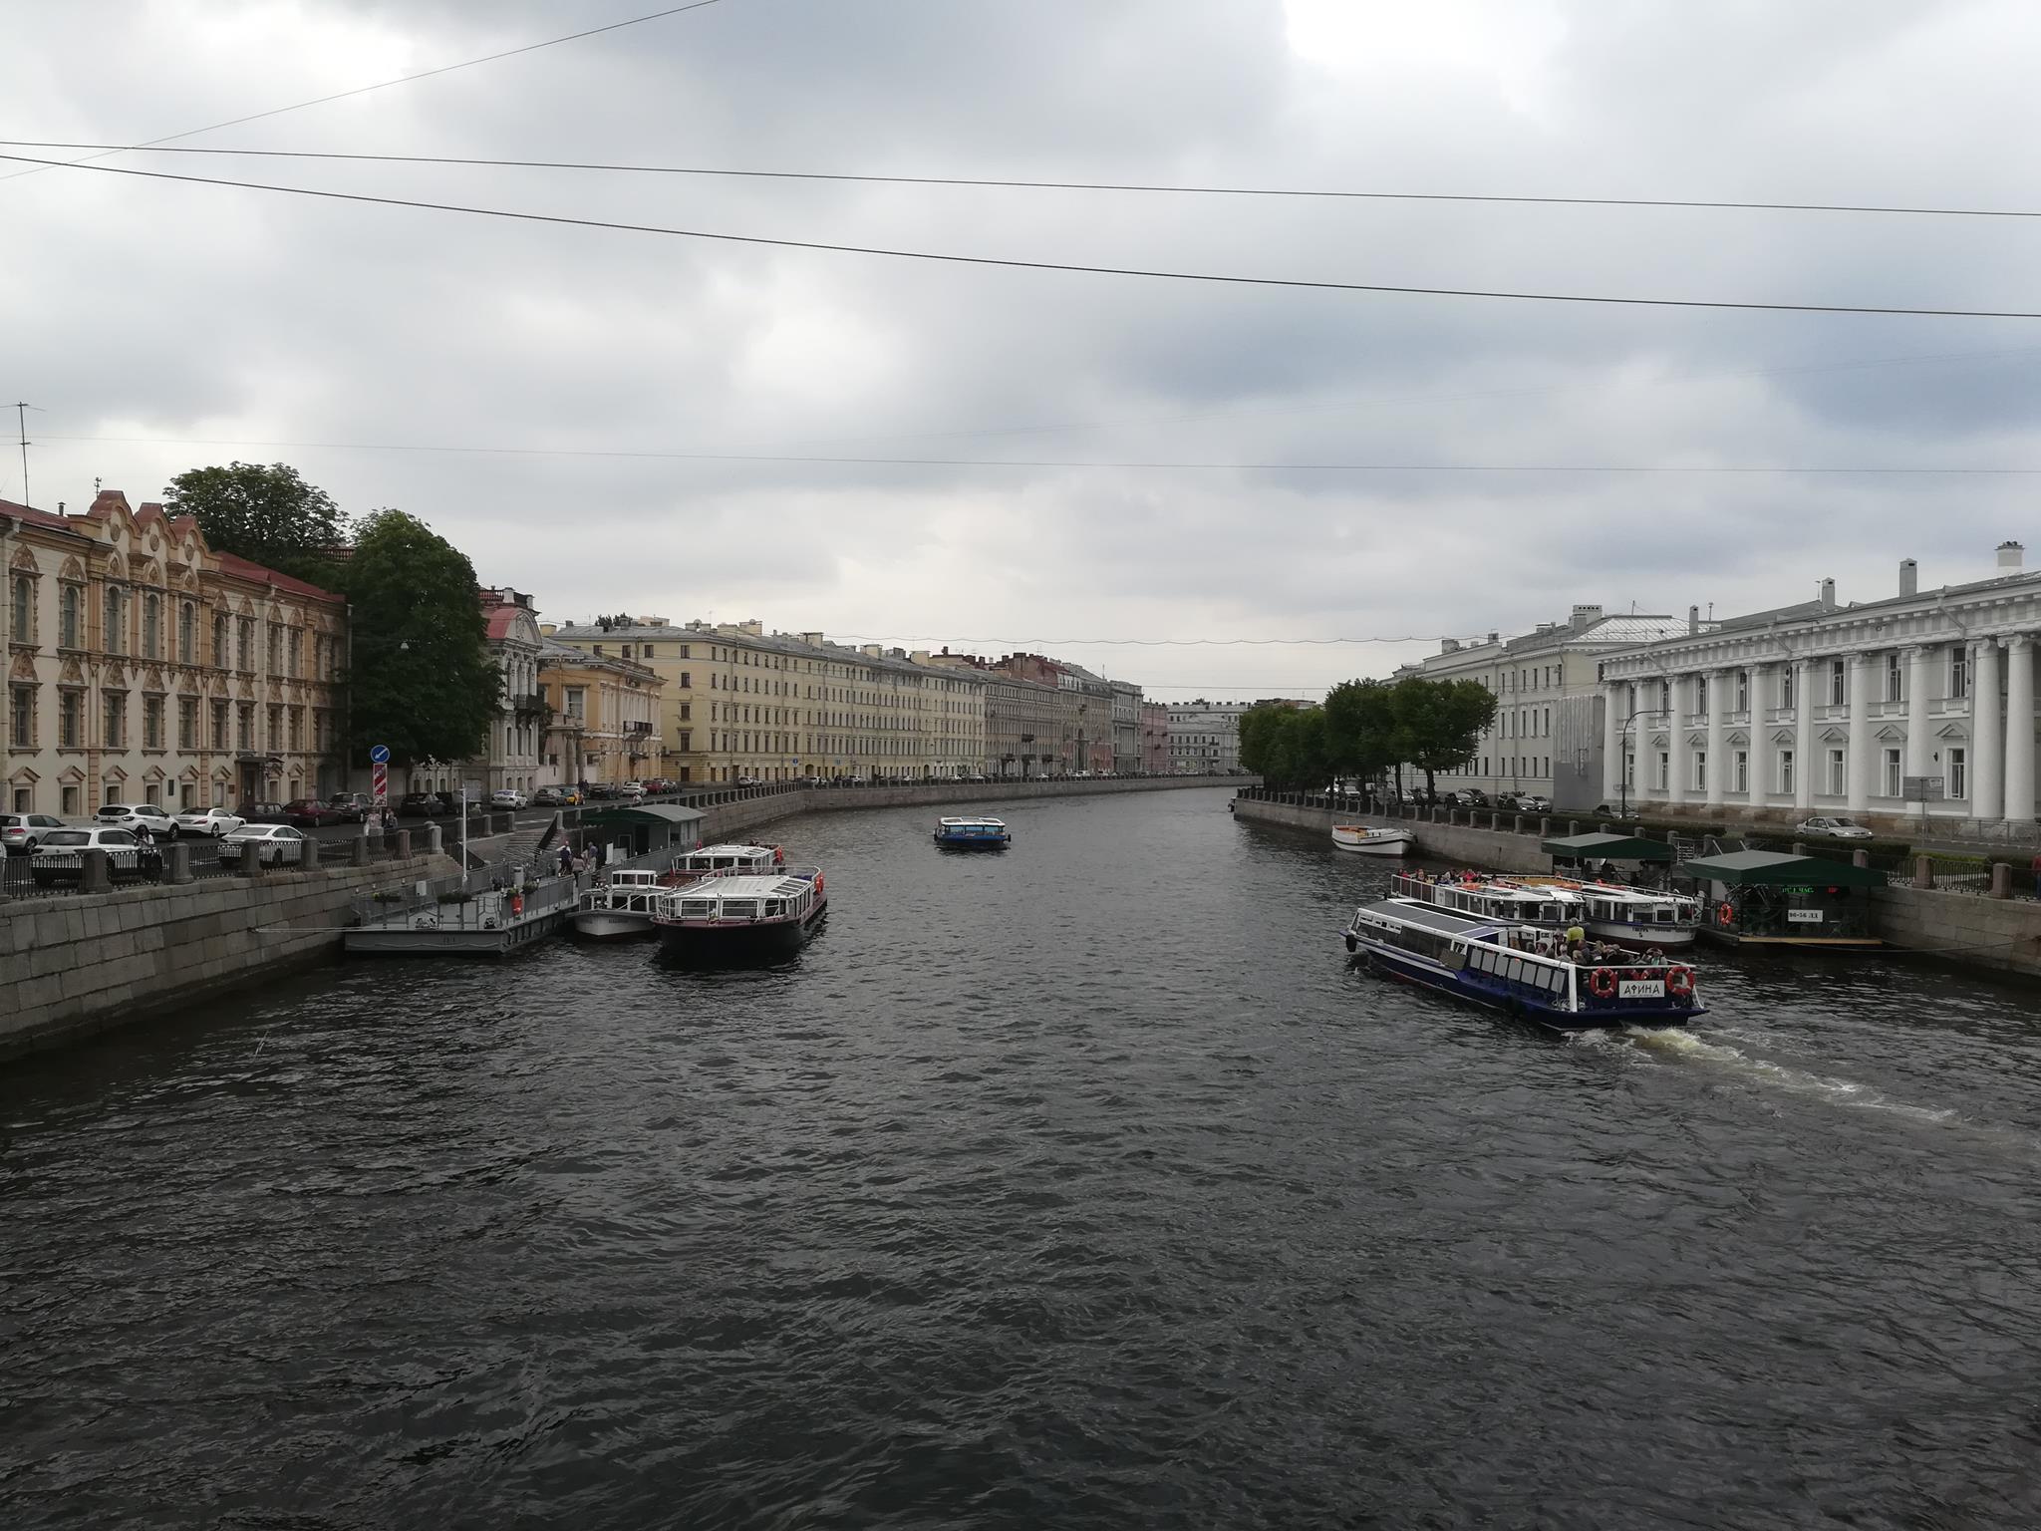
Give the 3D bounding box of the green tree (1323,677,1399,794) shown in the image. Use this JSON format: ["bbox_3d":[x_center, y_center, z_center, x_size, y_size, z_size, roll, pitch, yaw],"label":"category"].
[{"bbox_3d":[31.800,-1.993,143.000,7.600,12.000,7.600,0,0,0],"label":"green tree"}]

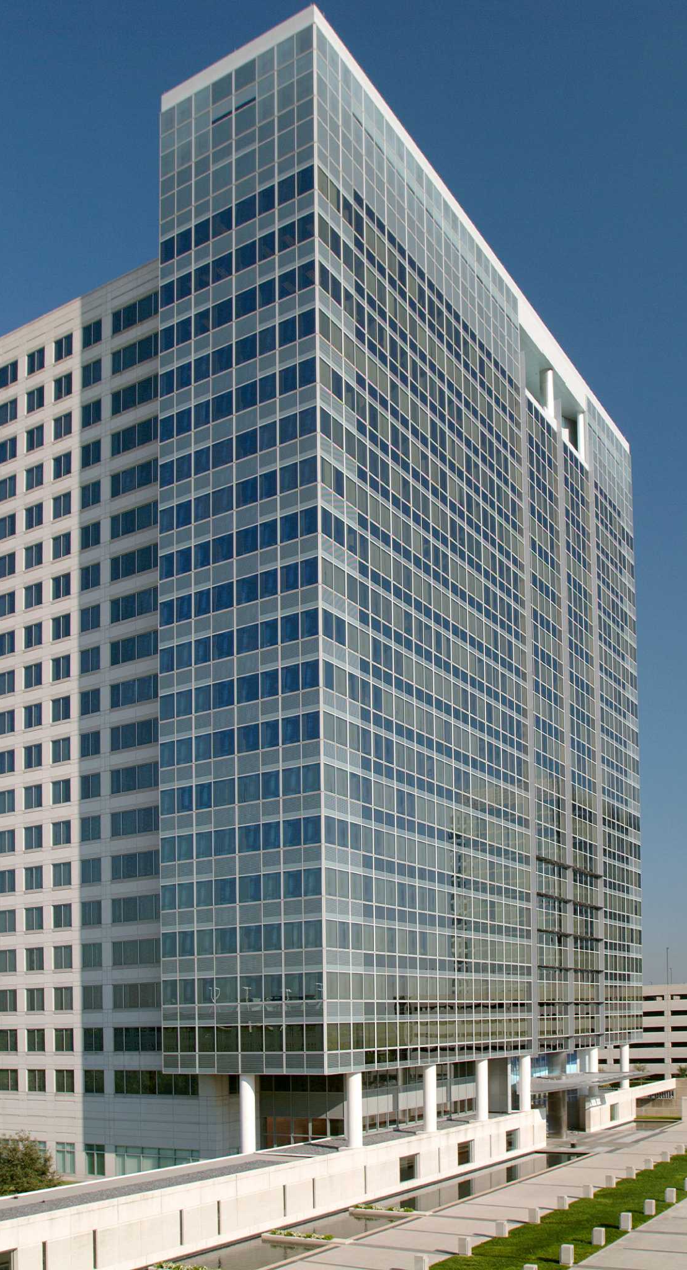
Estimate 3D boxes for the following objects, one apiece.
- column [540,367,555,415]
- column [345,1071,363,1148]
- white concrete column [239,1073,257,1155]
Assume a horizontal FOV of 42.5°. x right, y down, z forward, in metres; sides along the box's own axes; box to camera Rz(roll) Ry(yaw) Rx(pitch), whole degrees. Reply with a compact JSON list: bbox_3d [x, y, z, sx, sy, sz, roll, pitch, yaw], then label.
[{"bbox_3d":[23.965,-28.516,104.000,1.550,5.900,1.550,-1,-3,0],"label":"column"},{"bbox_3d":[0.951,38.900,72.300,1.220,6.250,1.220,-1,-3,0],"label":"column"},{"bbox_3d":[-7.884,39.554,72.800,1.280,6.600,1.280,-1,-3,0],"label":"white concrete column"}]

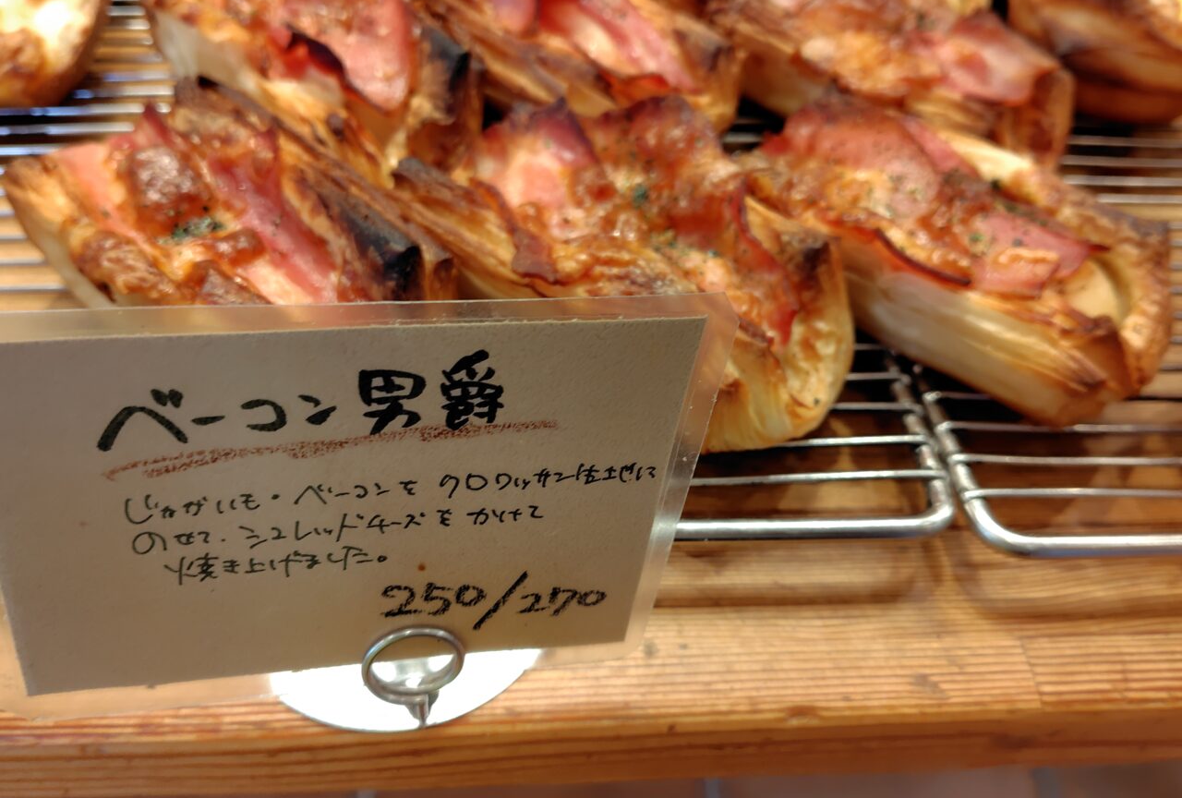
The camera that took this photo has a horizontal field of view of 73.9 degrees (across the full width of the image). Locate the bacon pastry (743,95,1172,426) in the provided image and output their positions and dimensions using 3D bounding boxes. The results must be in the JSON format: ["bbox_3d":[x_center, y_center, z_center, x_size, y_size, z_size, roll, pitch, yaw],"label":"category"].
[{"bbox_3d":[0.112,-0.047,0.247,0.135,0.044,0.068,36,62,19],"label":"bacon pastry"}]

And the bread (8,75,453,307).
[{"bbox_3d":[-0.102,-0.044,0.233,0.135,0.044,0.076,32,60,17],"label":"bread"}]

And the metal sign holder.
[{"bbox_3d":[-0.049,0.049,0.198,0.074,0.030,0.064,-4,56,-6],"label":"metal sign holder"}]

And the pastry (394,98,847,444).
[{"bbox_3d":[0.015,-0.042,0.235,0.136,0.048,0.081,39,62,21],"label":"pastry"}]

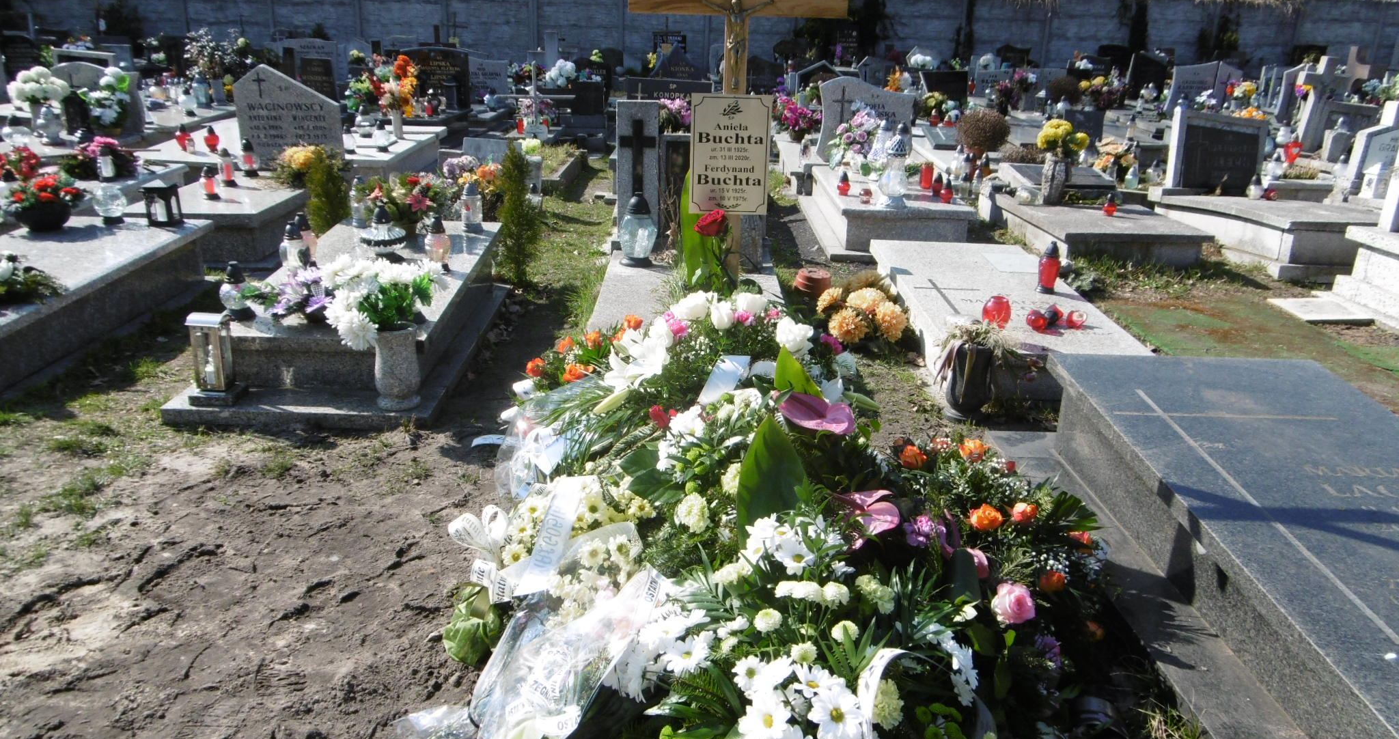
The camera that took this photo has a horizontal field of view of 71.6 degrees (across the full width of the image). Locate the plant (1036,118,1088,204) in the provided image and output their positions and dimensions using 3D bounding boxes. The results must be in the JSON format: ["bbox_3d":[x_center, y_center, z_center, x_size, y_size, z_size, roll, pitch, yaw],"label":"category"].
[{"bbox_3d":[2.580,-1.486,6.964,0.340,0.590,0.320,1,20,0],"label":"plant"}]

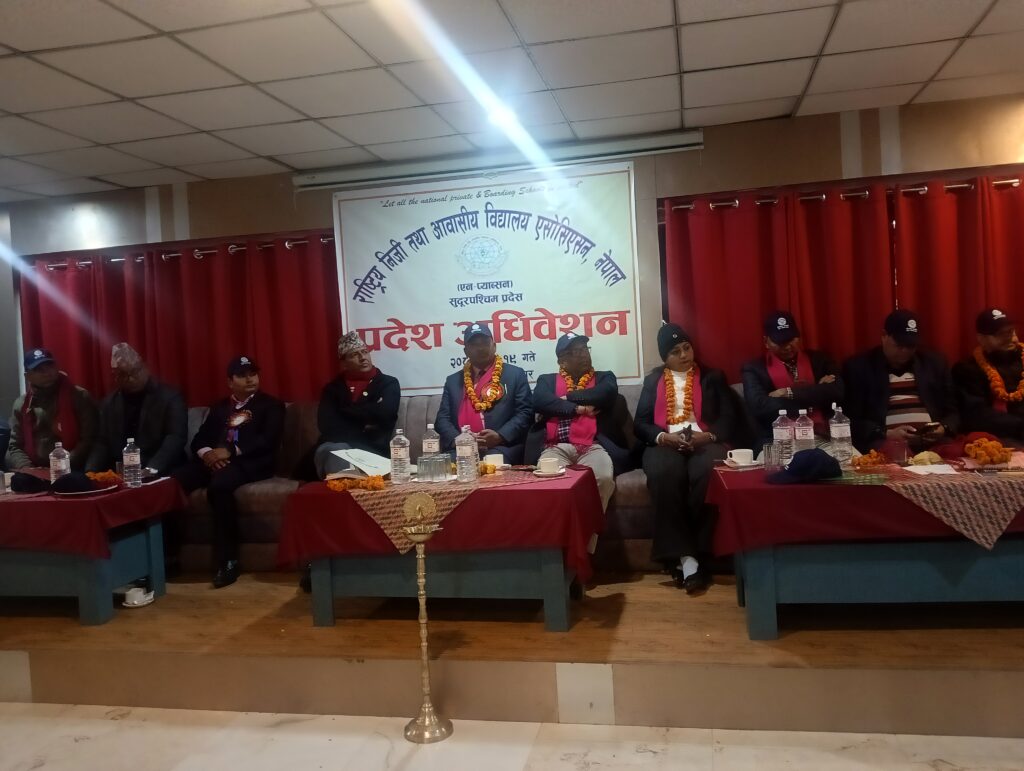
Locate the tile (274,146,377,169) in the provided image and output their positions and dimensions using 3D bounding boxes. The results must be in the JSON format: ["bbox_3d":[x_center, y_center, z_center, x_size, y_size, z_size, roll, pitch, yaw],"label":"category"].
[{"bbox_3d":[-1.126,-1.385,4.863,0.600,0.020,0.396,-3,3,12],"label":"tile"}]

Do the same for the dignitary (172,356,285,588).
[{"bbox_3d":[-1.557,0.421,4.426,0.530,1.150,0.880,-3,3,2],"label":"dignitary"}]

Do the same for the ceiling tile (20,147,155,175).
[{"bbox_3d":[-2.404,-1.292,4.600,0.600,0.020,0.600,-3,3,12],"label":"ceiling tile"}]

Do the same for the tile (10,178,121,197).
[{"bbox_3d":[-2.890,-1.299,5.220,0.600,0.020,0.396,-3,3,12],"label":"tile"}]

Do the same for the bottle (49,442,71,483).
[{"bbox_3d":[-2.232,0.402,3.949,0.086,0.253,0.086,-3,3,12],"label":"bottle"}]

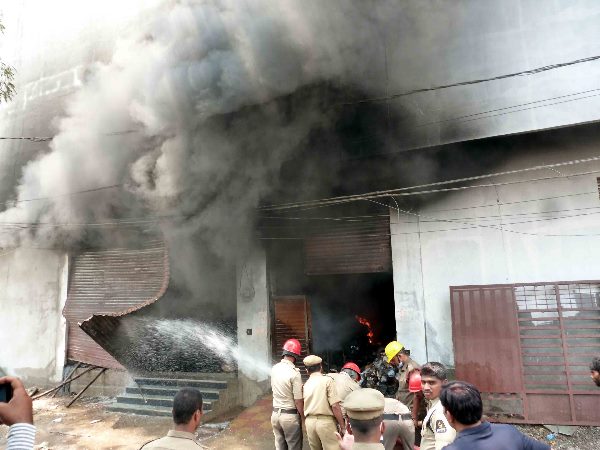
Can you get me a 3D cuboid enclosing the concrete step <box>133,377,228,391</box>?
[{"bbox_3d":[-2.635,3.560,10.945,2.445,0.138,0.291,-5,-8,22],"label":"concrete step"}]

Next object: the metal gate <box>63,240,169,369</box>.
[{"bbox_3d":[-4.585,1.943,11.987,3.263,3.133,0.500,-5,-8,22],"label":"metal gate"}]

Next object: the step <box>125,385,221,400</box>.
[{"bbox_3d":[-2.741,3.667,10.660,2.445,0.138,0.291,-5,-8,22],"label":"step"}]

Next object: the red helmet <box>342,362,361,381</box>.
[{"bbox_3d":[0.711,2.029,6.700,0.280,0.170,0.220,32,-14,-25],"label":"red helmet"}]

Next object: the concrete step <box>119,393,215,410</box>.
[{"bbox_3d":[-2.847,3.774,10.375,2.445,0.138,0.291,-5,-8,22],"label":"concrete step"}]

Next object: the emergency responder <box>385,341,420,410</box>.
[{"bbox_3d":[1.506,2.491,6.793,0.450,1.683,0.500,-2,-7,-6],"label":"emergency responder"}]

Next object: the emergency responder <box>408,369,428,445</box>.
[{"bbox_3d":[1.423,2.431,5.604,0.520,1.505,0.550,-6,-8,26],"label":"emergency responder"}]

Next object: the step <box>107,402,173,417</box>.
[{"bbox_3d":[-2.952,3.881,10.090,2.445,0.138,0.291,-5,-8,22],"label":"step"}]

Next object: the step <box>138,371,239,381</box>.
[{"bbox_3d":[-2.529,3.453,11.230,2.445,0.138,0.291,-5,-8,22],"label":"step"}]

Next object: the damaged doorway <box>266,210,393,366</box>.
[{"bbox_3d":[0.648,1.417,10.137,2.745,3.356,0.300,-5,-8,22],"label":"damaged doorway"}]

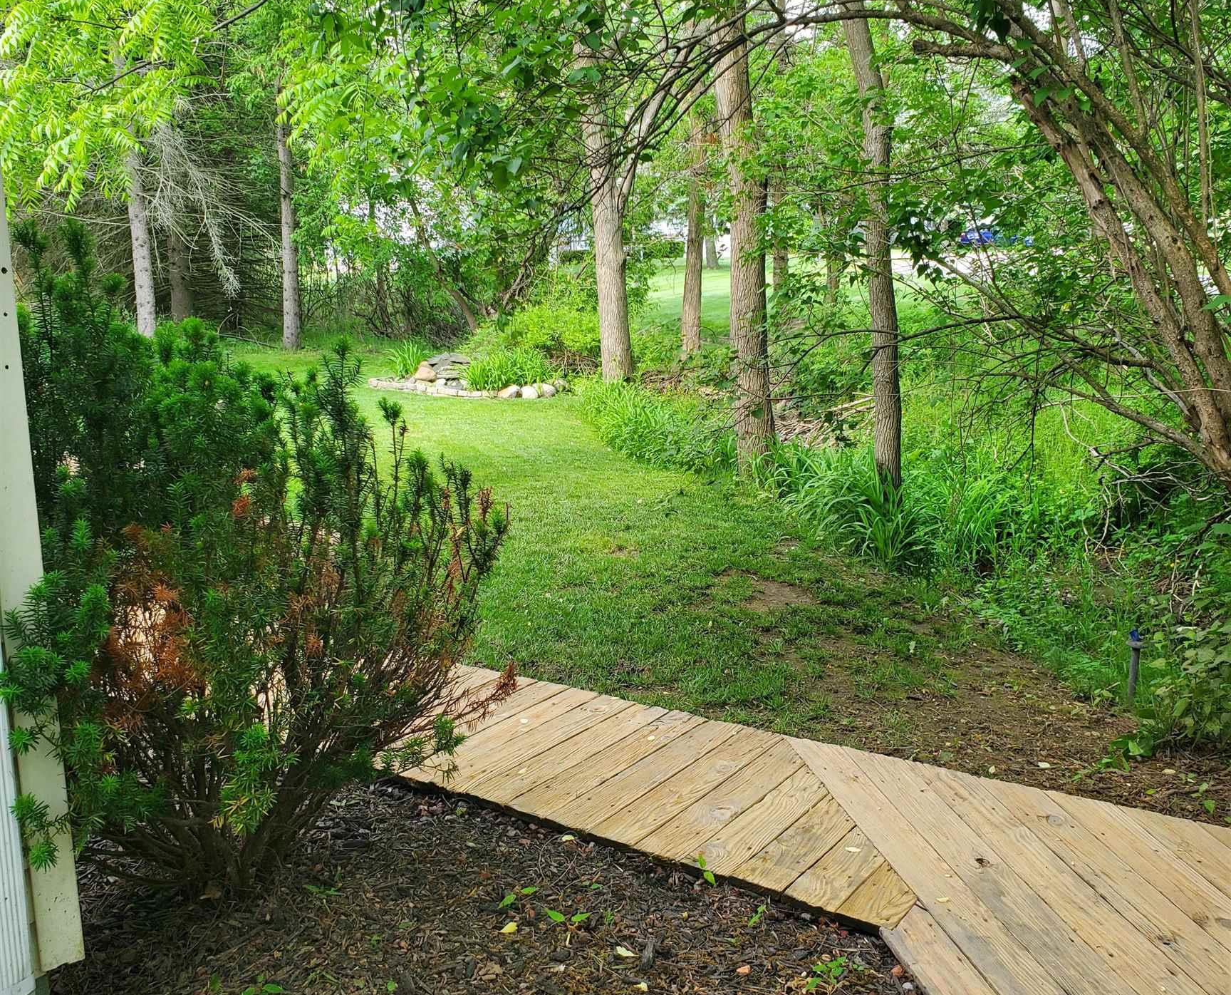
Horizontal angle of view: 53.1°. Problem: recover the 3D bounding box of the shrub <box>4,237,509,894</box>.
[{"bbox_3d":[-0.869,0.167,3.188,1.200,1.620,1.100,0,11,0],"label":"shrub"}]

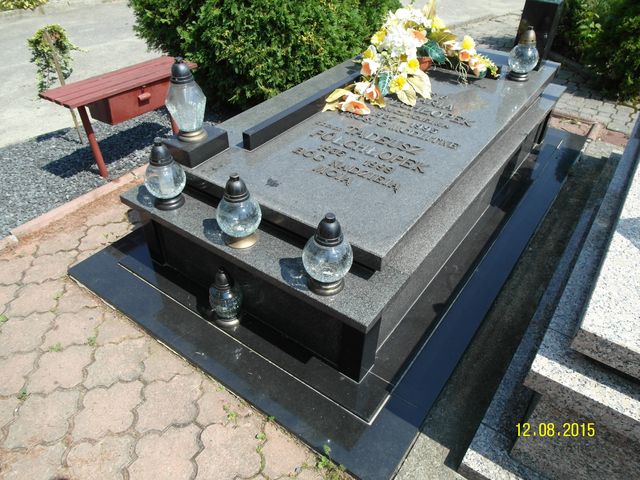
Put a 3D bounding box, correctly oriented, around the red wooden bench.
[{"bbox_3d":[-1.101,-0.709,2.651,0.295,0.510,0.808,24,44,27],"label":"red wooden bench"}]

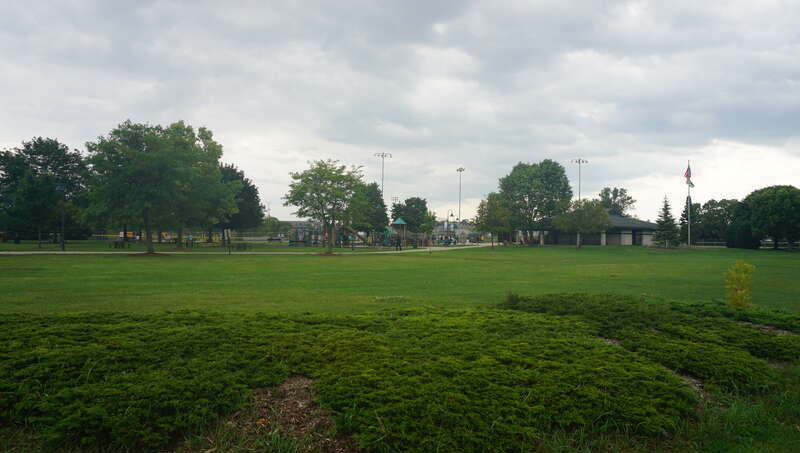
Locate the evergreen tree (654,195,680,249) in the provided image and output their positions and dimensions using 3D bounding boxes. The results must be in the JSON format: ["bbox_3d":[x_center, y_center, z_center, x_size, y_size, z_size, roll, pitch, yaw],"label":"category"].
[{"bbox_3d":[33.110,-0.480,66.000,3.120,6.350,3.120,0,-1,0],"label":"evergreen tree"}]

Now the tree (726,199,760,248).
[{"bbox_3d":[52.260,-0.300,81.000,5.320,7.290,5.300,0,-1,0],"label":"tree"}]

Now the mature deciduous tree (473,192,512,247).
[{"bbox_3d":[14.050,-0.970,81.000,6.230,8.390,6.100,0,-1,0],"label":"mature deciduous tree"}]

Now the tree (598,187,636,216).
[{"bbox_3d":[42.110,-2.220,103.000,6.930,10.620,6.930,0,-1,0],"label":"tree"}]

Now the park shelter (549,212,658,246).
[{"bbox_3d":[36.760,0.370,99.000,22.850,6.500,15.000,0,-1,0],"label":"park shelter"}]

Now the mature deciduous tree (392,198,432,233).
[{"bbox_3d":[2.120,-1.100,94.000,7.010,8.020,7.010,0,-1,0],"label":"mature deciduous tree"}]

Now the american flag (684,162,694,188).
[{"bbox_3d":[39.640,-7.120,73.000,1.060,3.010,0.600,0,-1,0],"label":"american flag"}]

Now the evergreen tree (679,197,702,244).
[{"bbox_3d":[51.710,-0.980,95.000,4.370,8.730,4.300,0,-1,0],"label":"evergreen tree"}]

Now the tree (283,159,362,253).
[{"bbox_3d":[-6.860,-1.780,47.500,6.830,8.370,6.830,0,-1,0],"label":"tree"}]

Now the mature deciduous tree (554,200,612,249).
[{"bbox_3d":[23.150,-0.360,68.000,7.170,6.160,7.170,0,-1,0],"label":"mature deciduous tree"}]

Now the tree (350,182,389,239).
[{"bbox_3d":[-5.080,-2.060,86.000,6.610,10.080,6.600,0,-1,0],"label":"tree"}]

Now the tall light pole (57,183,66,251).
[{"bbox_3d":[-41.300,-1.130,65.000,1.000,8.350,0.600,0,-1,0],"label":"tall light pole"}]

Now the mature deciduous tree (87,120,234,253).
[{"bbox_3d":[-21.160,-3.440,47.000,12.570,11.640,12.570,0,-1,0],"label":"mature deciduous tree"}]

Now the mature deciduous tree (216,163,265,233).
[{"bbox_3d":[-28.150,-3.590,87.000,12.070,13.710,11.500,0,-1,0],"label":"mature deciduous tree"}]

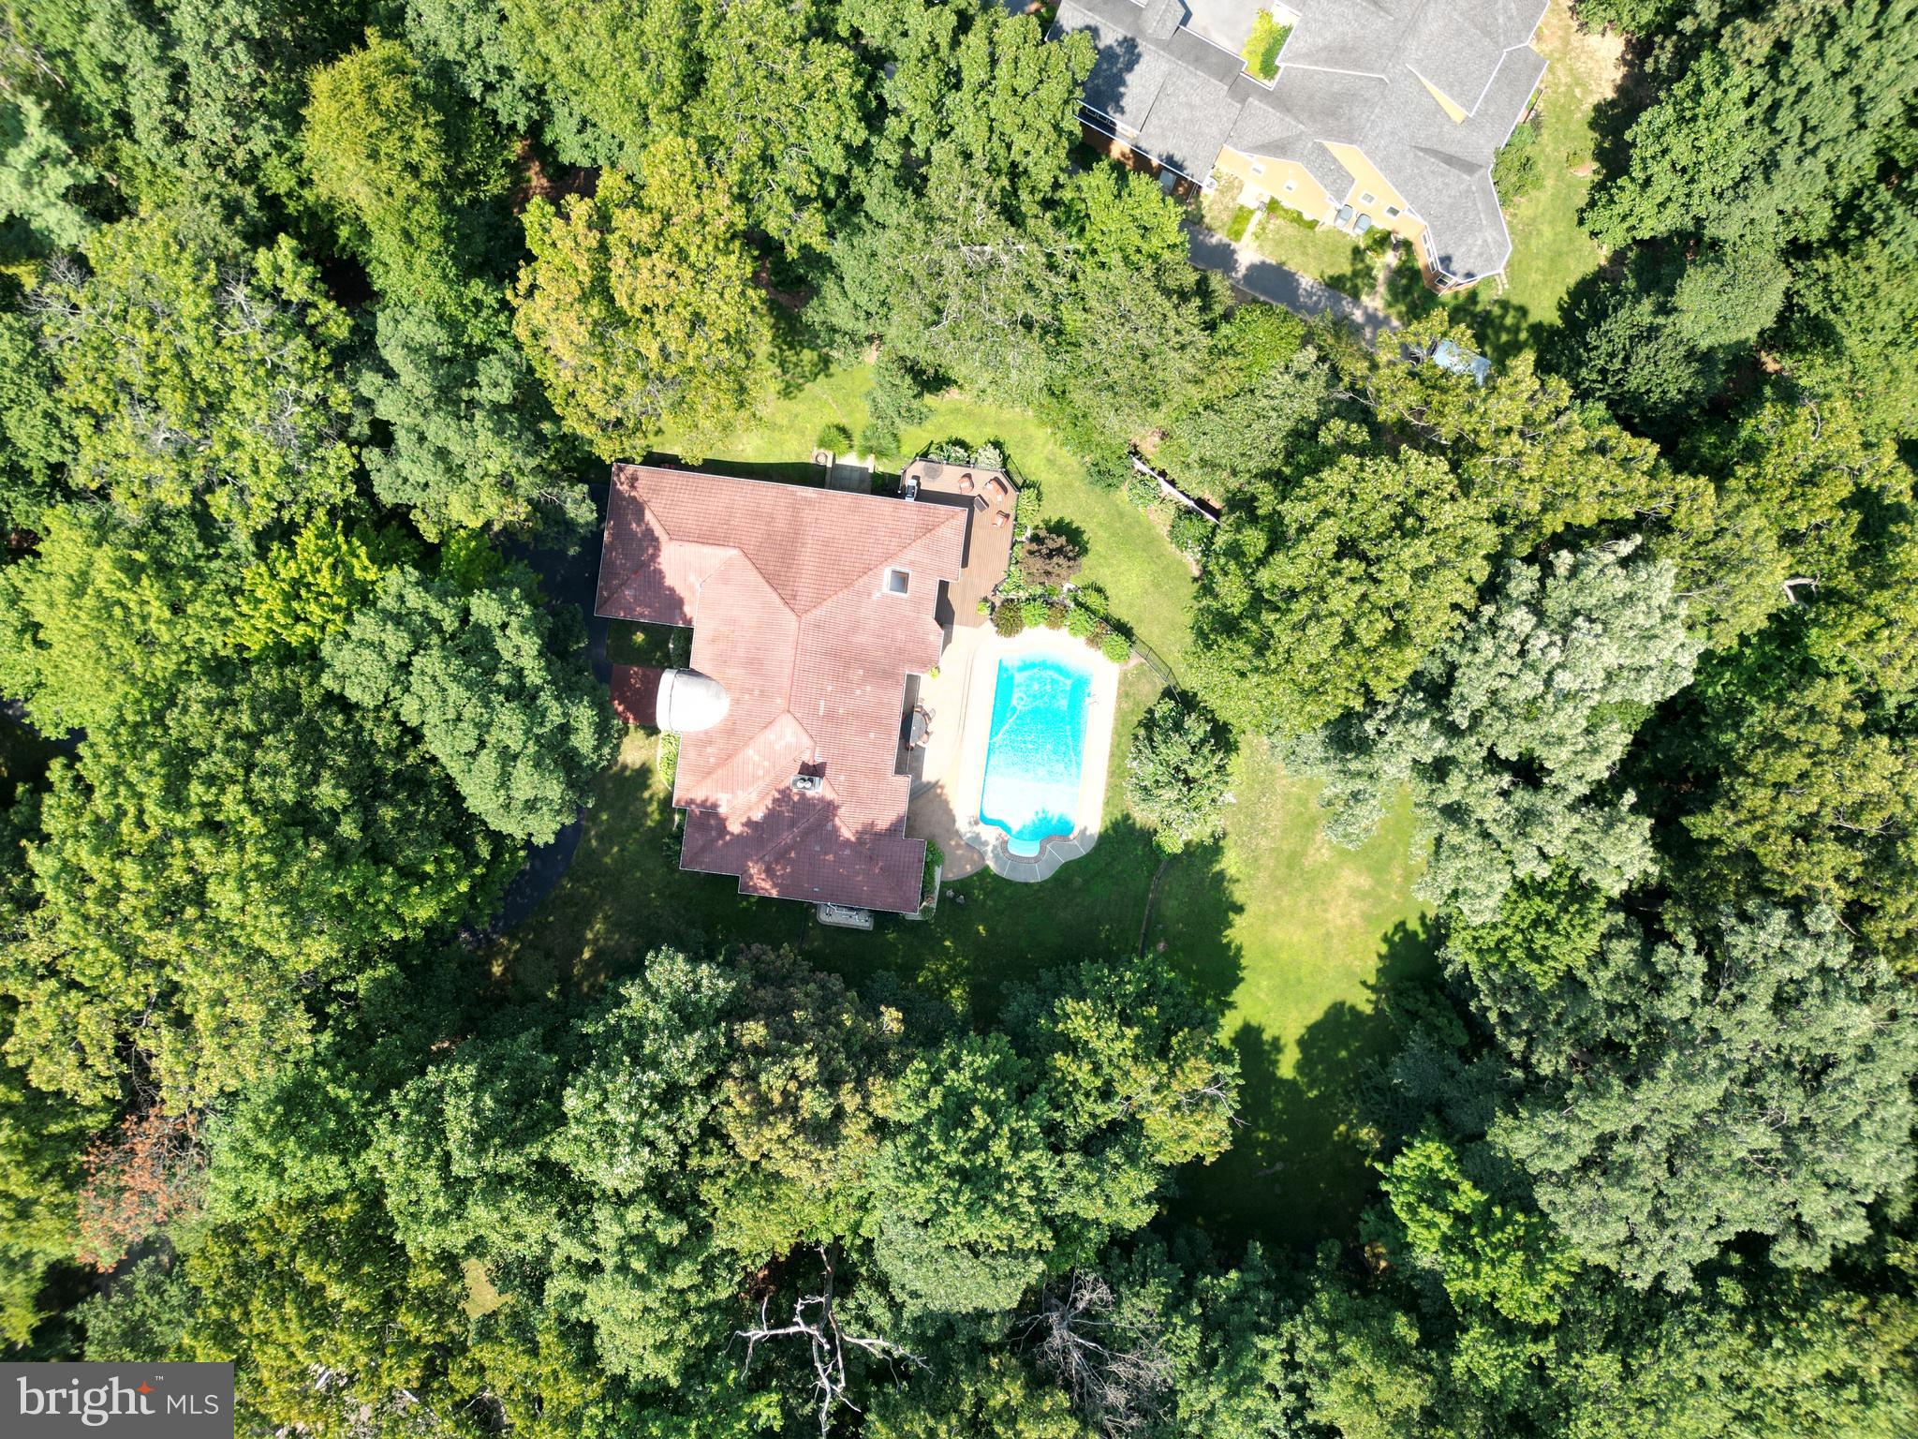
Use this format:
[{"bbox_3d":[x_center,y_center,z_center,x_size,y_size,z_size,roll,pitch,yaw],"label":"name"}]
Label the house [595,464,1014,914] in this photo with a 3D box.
[{"bbox_3d":[-10.680,-1.790,79.630,23.220,8.690,24.800,7,90,0],"label":"house"}]

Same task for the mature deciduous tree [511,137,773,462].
[{"bbox_3d":[-17.090,-22.430,74.100,13.340,19.760,14.330,0,90,0],"label":"mature deciduous tree"}]

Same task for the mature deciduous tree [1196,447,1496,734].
[{"bbox_3d":[20.550,-6.620,74.100,13.630,19.760,14.330,0,90,0],"label":"mature deciduous tree"}]

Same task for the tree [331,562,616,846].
[{"bbox_3d":[-25.690,-0.690,73.700,14.330,20.550,14.330,0,90,0],"label":"tree"}]

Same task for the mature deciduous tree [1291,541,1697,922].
[{"bbox_3d":[27.860,0.990,73.310,18.280,21.240,18.770,0,90,0],"label":"mature deciduous tree"}]

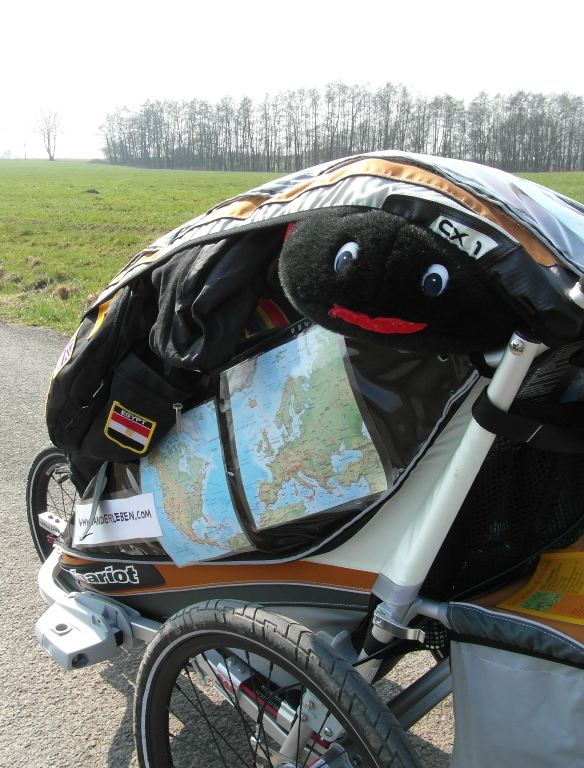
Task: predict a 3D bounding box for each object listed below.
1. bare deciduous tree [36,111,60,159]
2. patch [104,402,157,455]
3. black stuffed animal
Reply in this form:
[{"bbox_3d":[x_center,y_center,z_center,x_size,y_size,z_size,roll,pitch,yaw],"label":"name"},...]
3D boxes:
[{"bbox_3d":[-49.729,-50.699,145.000,4.700,9.643,4.600,-6,18,-17],"label":"bare deciduous tree"},{"bbox_3d":[-0.237,0.065,1.040,0.067,0.069,0.005,26,27,0],"label":"patch"},{"bbox_3d":[0.121,-0.113,0.785,0.270,0.165,0.170,18,17,15],"label":"black stuffed animal"}]

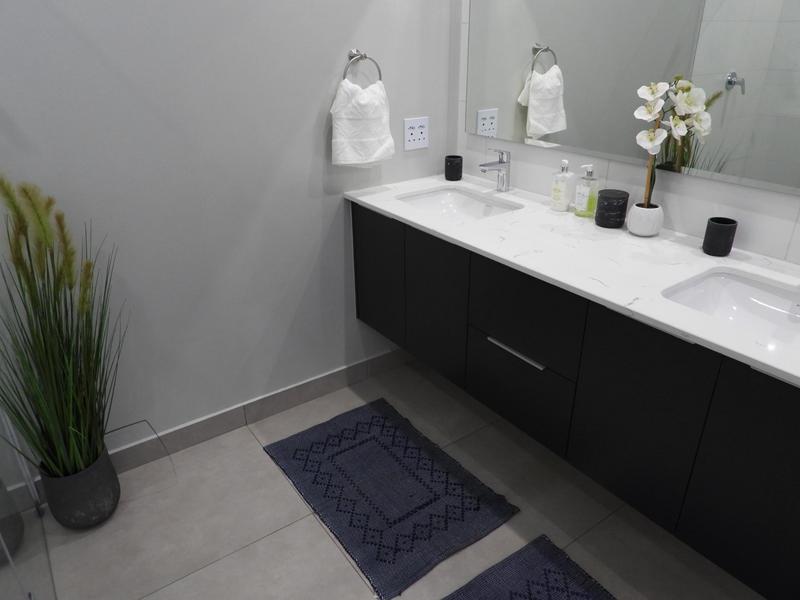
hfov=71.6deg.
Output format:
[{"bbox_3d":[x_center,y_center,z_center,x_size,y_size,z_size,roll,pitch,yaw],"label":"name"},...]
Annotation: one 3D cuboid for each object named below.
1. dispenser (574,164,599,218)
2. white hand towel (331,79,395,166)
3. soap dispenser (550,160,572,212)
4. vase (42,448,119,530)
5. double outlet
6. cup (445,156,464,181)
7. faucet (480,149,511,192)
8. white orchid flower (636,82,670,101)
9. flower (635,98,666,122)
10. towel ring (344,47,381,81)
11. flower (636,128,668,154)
[{"bbox_3d":[0.648,-0.377,1.927,0.049,0.166,0.063,-13,28,-25],"label":"dispenser"},{"bbox_3d":[-0.138,-0.676,2.120,0.272,0.315,0.085,-17,30,-32],"label":"white hand towel"},{"bbox_3d":[0.596,-0.410,1.993,0.049,0.170,0.066,-17,30,-32],"label":"soap dispenser"},{"bbox_3d":[-1.069,0.621,1.866,0.202,0.236,0.202,-17,30,-32],"label":"vase"},{"bbox_3d":[0.071,-0.701,2.339,0.128,0.126,0.013,-17,30,-32],"label":"double outlet"},{"bbox_3d":[0.238,-0.575,2.435,0.077,0.098,0.077,0,25,0],"label":"cup"},{"bbox_3d":[0.378,-0.515,2.210,0.170,0.178,0.050,-17,30,-32],"label":"faucet"},{"bbox_3d":[0.719,-0.591,1.573,0.040,0.055,0.085,-20,32,-36],"label":"white orchid flower"},{"bbox_3d":[0.716,-0.543,1.591,0.038,0.067,0.080,-20,32,-36],"label":"flower"},{"bbox_3d":[-0.145,-0.835,2.069,0.168,0.185,0.066,-17,30,-32],"label":"towel ring"},{"bbox_3d":[0.727,-0.456,1.596,0.036,0.072,0.083,-20,32,-36],"label":"flower"}]

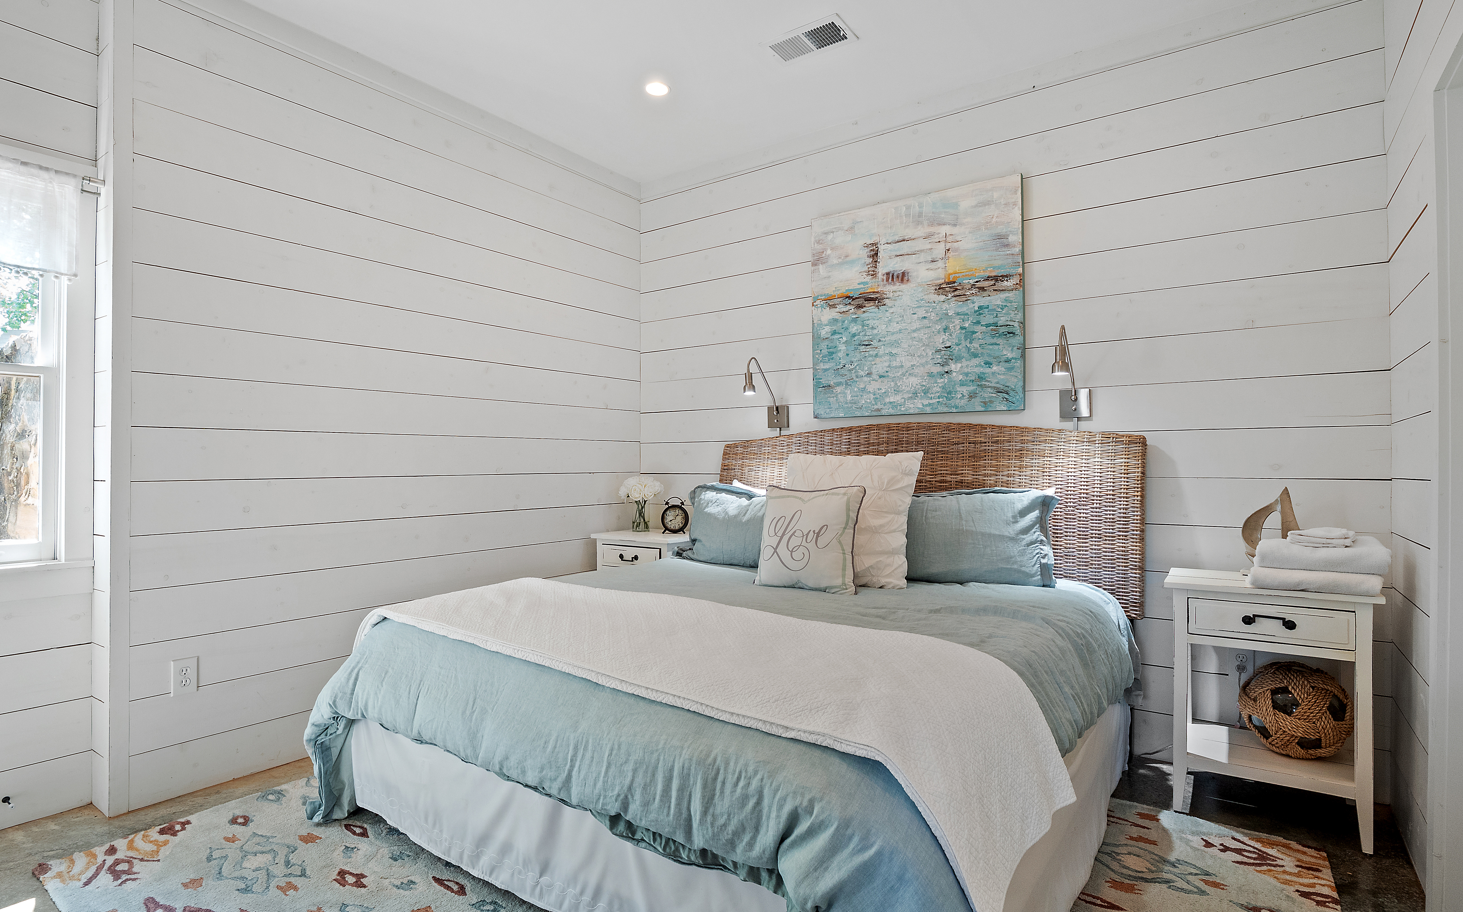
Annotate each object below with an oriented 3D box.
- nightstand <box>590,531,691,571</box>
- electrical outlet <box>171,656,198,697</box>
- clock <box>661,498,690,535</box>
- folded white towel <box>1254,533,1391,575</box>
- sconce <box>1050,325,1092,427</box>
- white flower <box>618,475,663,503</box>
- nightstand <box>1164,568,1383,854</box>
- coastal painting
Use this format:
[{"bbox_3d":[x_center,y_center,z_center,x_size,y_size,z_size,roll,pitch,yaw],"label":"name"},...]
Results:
[{"bbox_3d":[-0.448,0.815,3.756,0.540,0.757,0.390,0,-1,34],"label":"nightstand"},{"bbox_3d":[-1.914,0.773,2.370,0.010,0.118,0.074,-1,-1,38],"label":"electrical outlet"},{"bbox_3d":[-0.318,0.336,3.825,0.155,0.200,0.075,0,-1,7],"label":"clock"},{"bbox_3d":[1.878,0.313,2.166,0.310,0.080,0.270,0,-1,34],"label":"folded white towel"},{"bbox_3d":[1.339,-0.325,2.685,0.120,0.360,0.310,0,-1,34],"label":"sconce"},{"bbox_3d":[-0.530,0.190,3.944,0.245,0.155,0.220,0,-1,34],"label":"white flower"},{"bbox_3d":[1.772,0.796,2.257,0.540,0.757,0.390,0,-1,34],"label":"nightstand"},{"bbox_3d":[0.842,-0.698,3.180,1.005,1.010,0.040,0,-1,34],"label":"coastal painting"}]

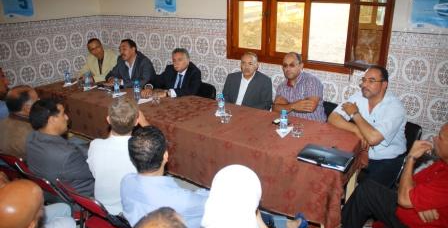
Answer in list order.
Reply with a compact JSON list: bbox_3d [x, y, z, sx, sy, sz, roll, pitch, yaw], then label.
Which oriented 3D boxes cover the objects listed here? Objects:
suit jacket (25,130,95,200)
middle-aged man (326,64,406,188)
[{"bbox_3d":[-1.002,0.361,2.166,0.480,0.580,0.420,13,23,31],"label":"suit jacket"},{"bbox_3d":[1.010,0.310,2.496,0.580,1.260,0.800,15,24,36],"label":"middle-aged man"}]

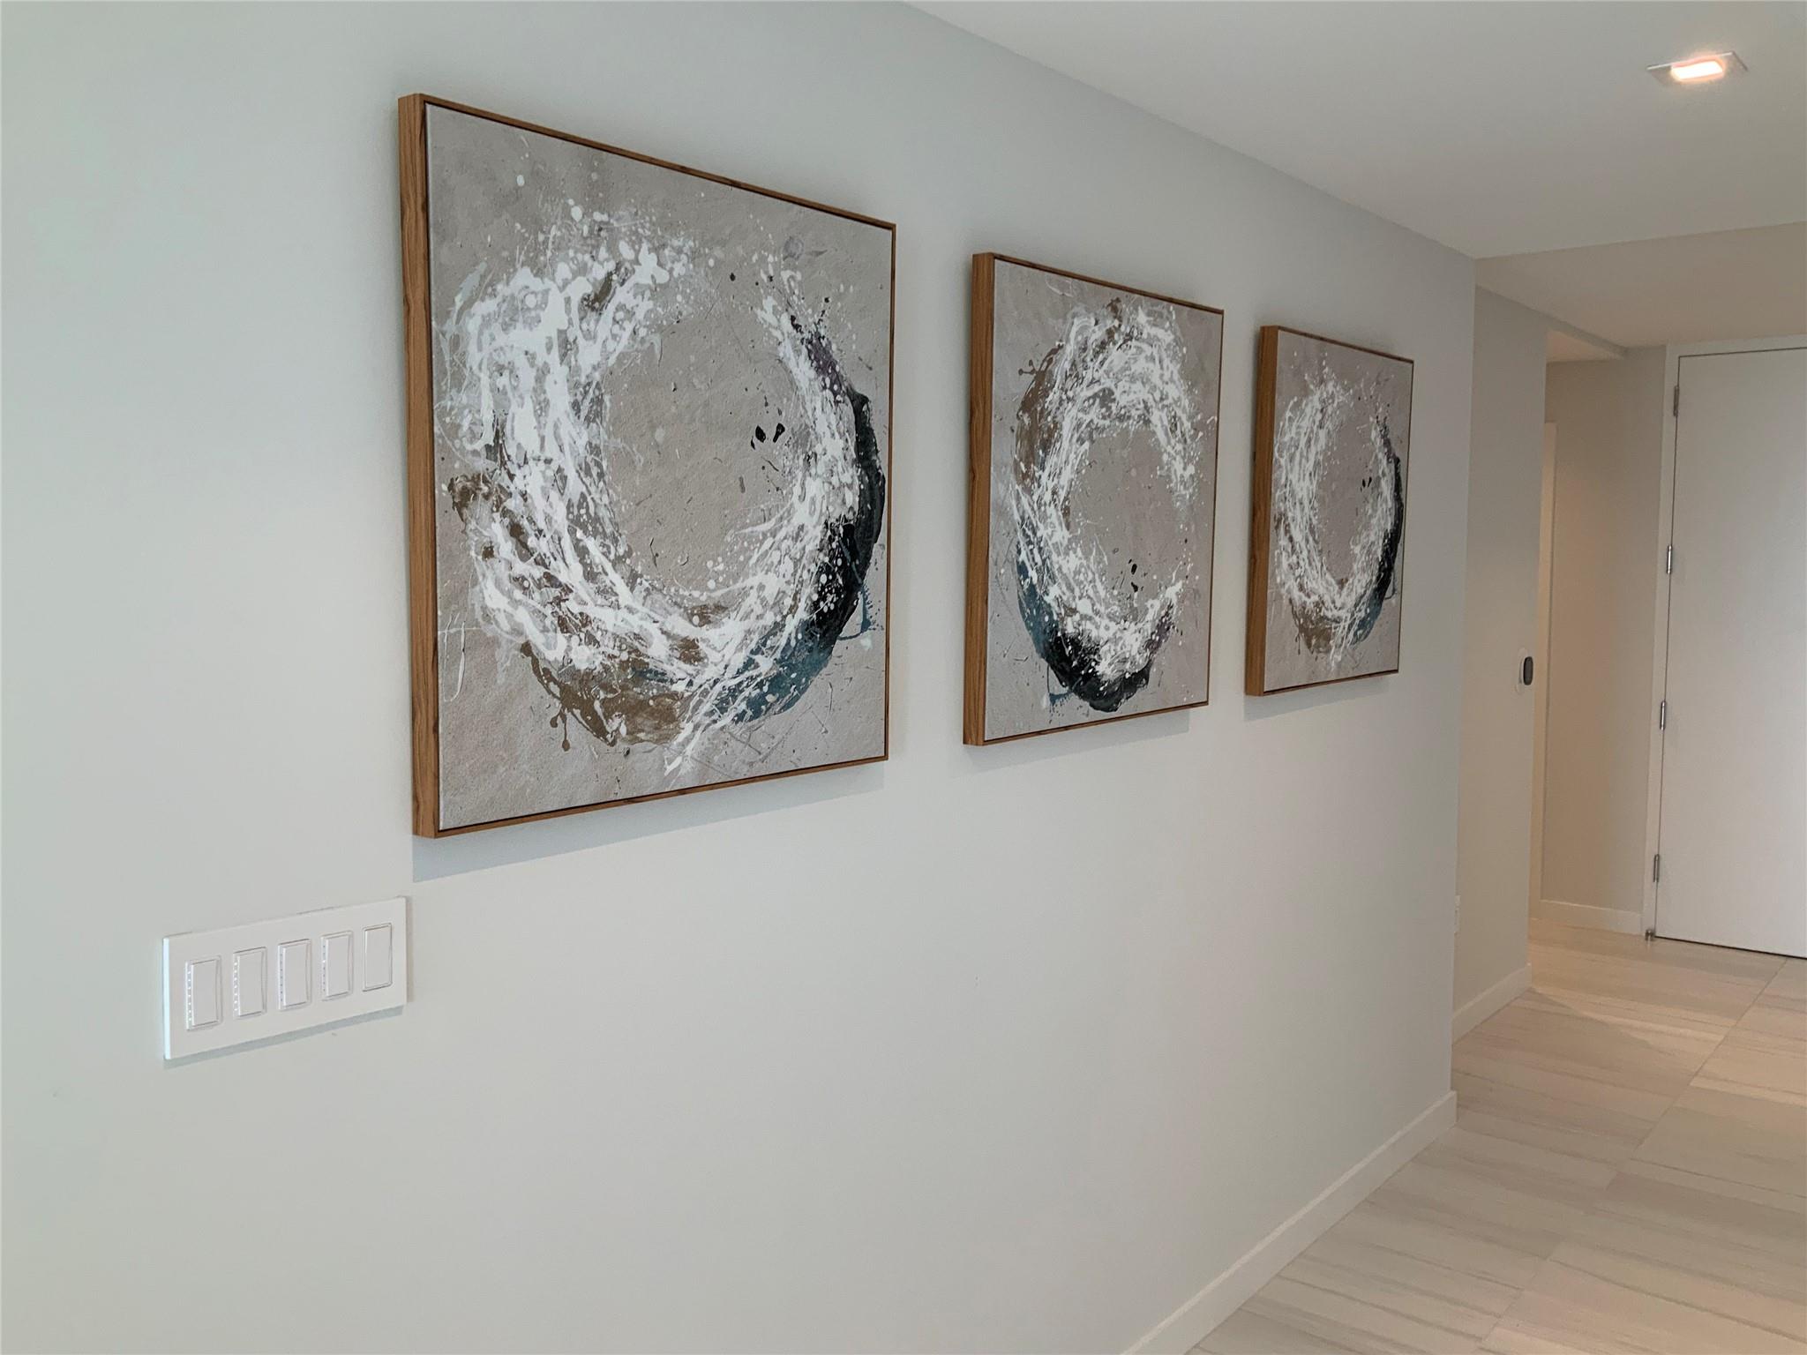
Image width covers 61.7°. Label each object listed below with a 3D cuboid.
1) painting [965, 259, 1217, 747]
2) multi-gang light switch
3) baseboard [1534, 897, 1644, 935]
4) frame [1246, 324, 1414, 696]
[{"bbox_3d":[0.354,-0.296,2.647,0.040,0.760,0.760,5,7,38],"label":"painting"},{"bbox_3d":[-0.611,0.297,1.518,0.011,0.118,0.254,5,7,38],"label":"multi-gang light switch"},{"bbox_3d":[3.038,1.066,6.715,0.435,0.096,0.016,5,7,38],"label":"baseboard"},{"bbox_3d":[0.981,-0.365,3.431,0.040,0.760,0.760,5,7,38],"label":"frame"}]

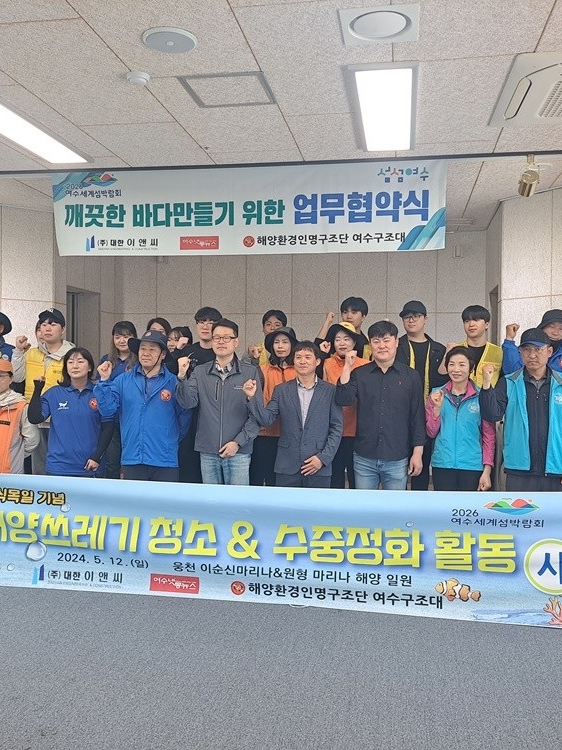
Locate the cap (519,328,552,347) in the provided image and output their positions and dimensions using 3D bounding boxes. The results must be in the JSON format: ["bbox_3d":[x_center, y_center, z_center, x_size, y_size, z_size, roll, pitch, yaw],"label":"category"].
[{"bbox_3d":[1.553,-0.226,4.230,0.185,0.125,0.260,1,1,30],"label":"cap"}]

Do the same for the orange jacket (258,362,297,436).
[{"bbox_3d":[0.011,0.176,5.200,0.390,0.550,0.280,1,1,2],"label":"orange jacket"}]

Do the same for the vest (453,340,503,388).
[{"bbox_3d":[1.451,0.018,5.120,0.430,0.540,0.260,1,1,25],"label":"vest"}]

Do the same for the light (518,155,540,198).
[{"bbox_3d":[1.565,-1.258,4.384,0.125,0.265,0.165,1,1,3],"label":"light"}]

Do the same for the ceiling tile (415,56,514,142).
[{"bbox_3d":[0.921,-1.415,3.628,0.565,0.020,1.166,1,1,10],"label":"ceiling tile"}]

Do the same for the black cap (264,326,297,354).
[{"bbox_3d":[0.004,-0.258,5.180,0.260,0.175,0.270,1,1,0],"label":"black cap"}]

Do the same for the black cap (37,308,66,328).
[{"bbox_3d":[-1.695,-0.417,5.120,0.185,0.140,0.250,1,1,9],"label":"black cap"}]

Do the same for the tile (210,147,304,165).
[{"bbox_3d":[-0.159,-1.460,4.643,0.600,0.015,0.290,1,1,10],"label":"tile"}]

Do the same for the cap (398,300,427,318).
[{"bbox_3d":[0.950,-0.466,4.970,0.185,0.130,0.250,1,1,30],"label":"cap"}]

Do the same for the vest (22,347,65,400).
[{"bbox_3d":[-1.816,0.059,5.450,0.400,0.580,0.280,1,1,-9],"label":"vest"}]

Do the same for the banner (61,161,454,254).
[{"bbox_3d":[-0.266,-1.138,4.799,2.770,0.600,0.030,1,1,10],"label":"banner"}]

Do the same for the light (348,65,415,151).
[{"bbox_3d":[0.545,-1.407,3.709,0.330,0.050,1.230,1,1,10],"label":"light"}]

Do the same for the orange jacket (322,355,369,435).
[{"bbox_3d":[0.487,0.150,5.080,0.400,0.560,0.270,1,1,7],"label":"orange jacket"}]

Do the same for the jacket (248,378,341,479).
[{"bbox_3d":[0.094,0.341,4.500,0.590,0.630,0.320,1,1,8],"label":"jacket"}]

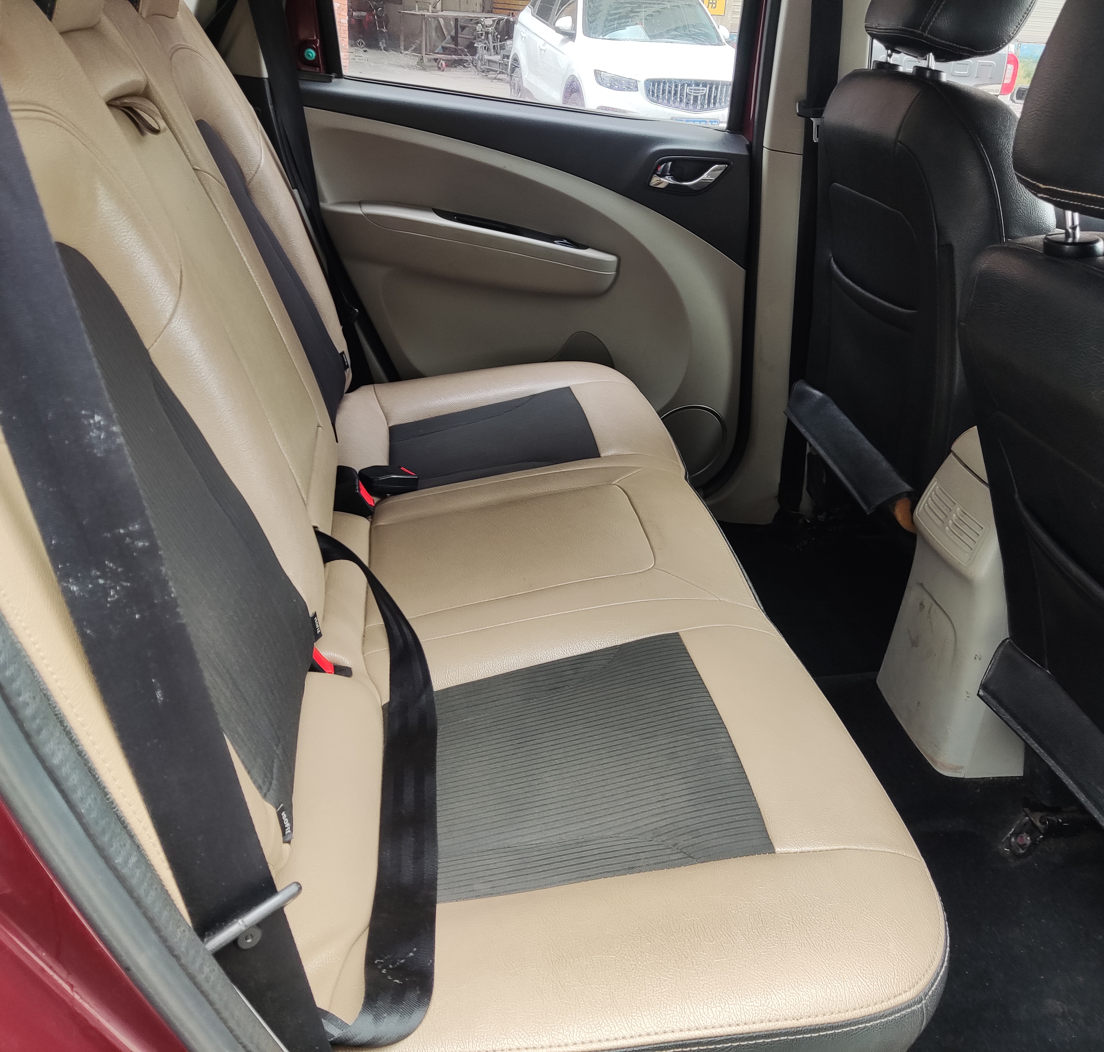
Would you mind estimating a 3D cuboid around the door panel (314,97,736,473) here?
[{"bbox_3d":[-0.020,-0.385,1.843,0.770,0.690,0.110,-3,27,-6],"label":"door panel"}]

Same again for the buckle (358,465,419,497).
[{"bbox_3d":[-0.220,-0.059,1.367,0.082,0.036,0.045,-3,27,-6],"label":"buckle"}]

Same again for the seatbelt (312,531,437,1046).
[{"bbox_3d":[-0.176,0.146,0.931,0.135,0.075,0.700,-3,27,-6],"label":"seatbelt"}]

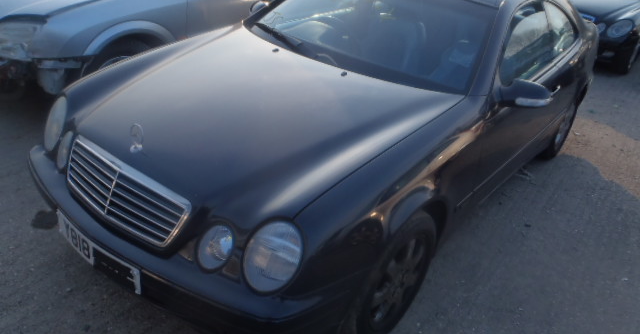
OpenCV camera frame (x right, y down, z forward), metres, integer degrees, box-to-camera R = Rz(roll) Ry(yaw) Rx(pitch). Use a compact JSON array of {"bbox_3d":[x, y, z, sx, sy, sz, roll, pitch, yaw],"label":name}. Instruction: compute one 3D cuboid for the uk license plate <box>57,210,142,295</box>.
[{"bbox_3d":[-0.831,0.308,1.886,0.520,0.111,0.040,25,31,30],"label":"uk license plate"}]

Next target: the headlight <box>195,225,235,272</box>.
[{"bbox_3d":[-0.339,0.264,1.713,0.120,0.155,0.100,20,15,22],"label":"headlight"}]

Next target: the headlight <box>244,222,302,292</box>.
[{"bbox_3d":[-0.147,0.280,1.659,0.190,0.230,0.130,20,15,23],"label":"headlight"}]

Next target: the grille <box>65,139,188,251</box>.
[{"bbox_3d":[-0.733,0.082,1.878,0.680,0.190,0.090,25,11,30],"label":"grille"}]

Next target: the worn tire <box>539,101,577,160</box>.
[{"bbox_3d":[1.888,-0.375,4.182,0.205,0.625,0.625,25,31,30],"label":"worn tire"}]

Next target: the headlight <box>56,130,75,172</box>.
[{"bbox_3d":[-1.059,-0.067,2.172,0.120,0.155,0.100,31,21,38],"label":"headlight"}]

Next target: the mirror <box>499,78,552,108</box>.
[{"bbox_3d":[1.006,-0.352,2.519,0.220,0.130,0.115,25,31,30],"label":"mirror"}]

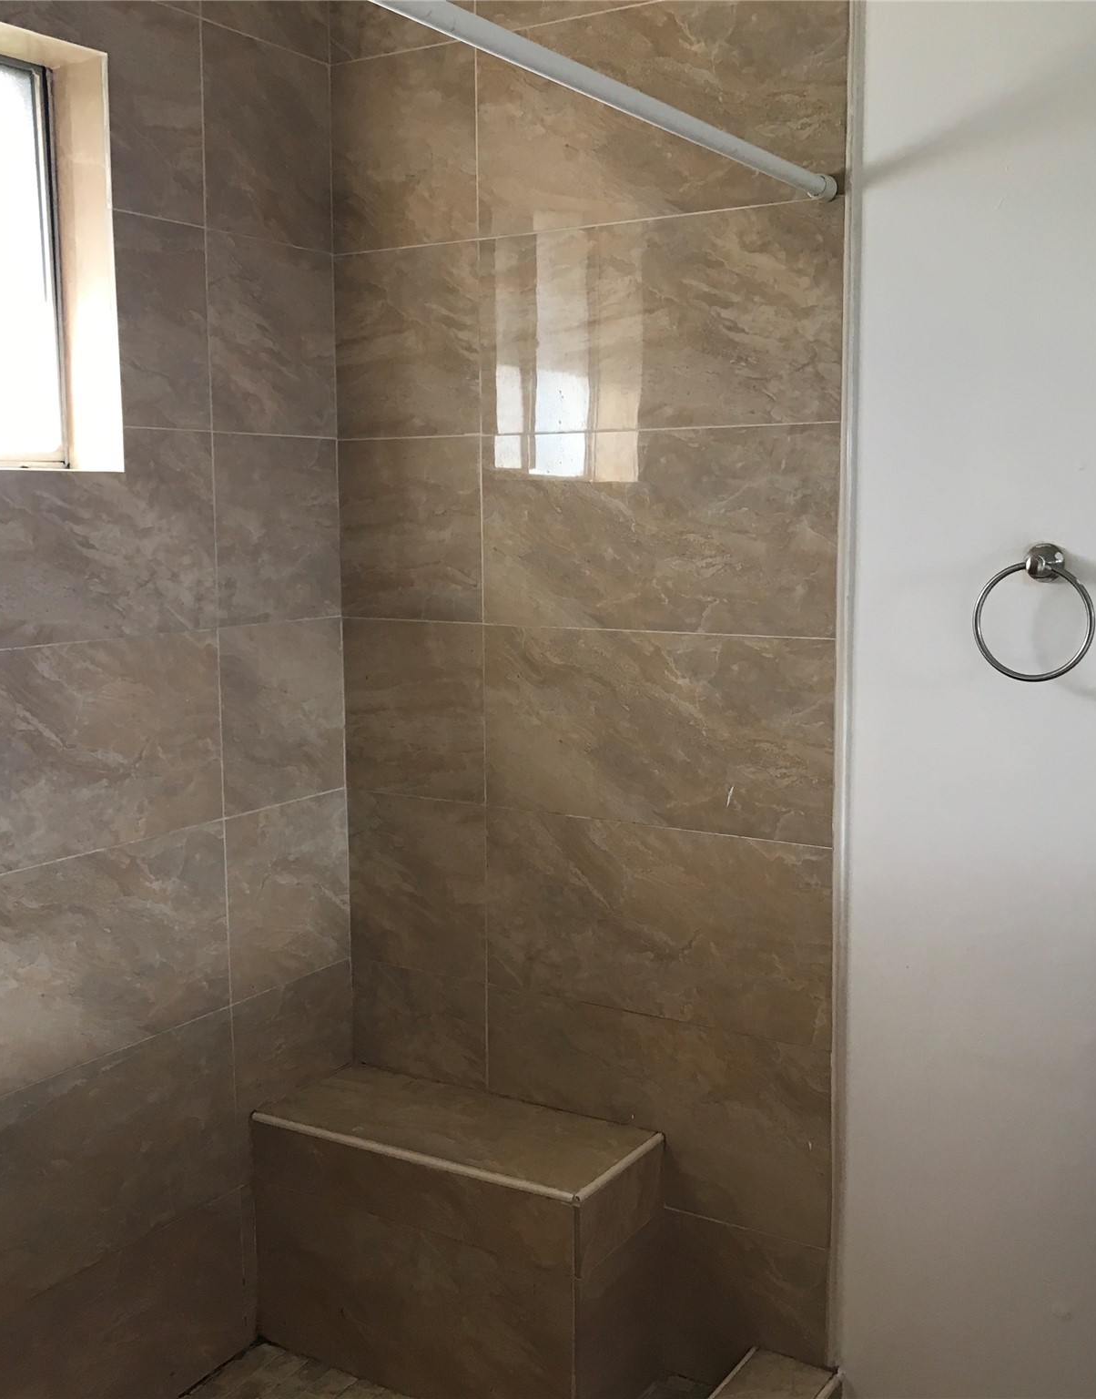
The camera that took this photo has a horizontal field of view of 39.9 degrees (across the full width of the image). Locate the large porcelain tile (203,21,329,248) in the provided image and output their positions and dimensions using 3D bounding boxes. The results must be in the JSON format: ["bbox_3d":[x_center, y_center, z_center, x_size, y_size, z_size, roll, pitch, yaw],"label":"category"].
[{"bbox_3d":[-0.446,-0.884,2.405,0.011,0.303,0.298,4,8,32],"label":"large porcelain tile"}]

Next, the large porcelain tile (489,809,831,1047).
[{"bbox_3d":[0.157,0.345,2.352,0.601,0.301,0.013,4,8,31],"label":"large porcelain tile"}]

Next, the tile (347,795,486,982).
[{"bbox_3d":[-0.226,0.322,2.605,0.294,0.303,0.011,4,8,32],"label":"tile"}]

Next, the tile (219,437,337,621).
[{"bbox_3d":[-0.442,-0.277,2.479,0.011,0.303,0.298,4,8,32],"label":"tile"}]

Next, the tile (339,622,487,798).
[{"bbox_3d":[-0.225,0.017,2.547,0.292,0.301,0.013,4,8,31],"label":"tile"}]

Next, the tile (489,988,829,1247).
[{"bbox_3d":[0.161,0.651,2.405,0.608,0.303,0.011,4,8,32],"label":"tile"}]

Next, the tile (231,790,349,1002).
[{"bbox_3d":[-0.436,0.325,2.534,0.013,0.301,0.296,4,8,31],"label":"tile"}]

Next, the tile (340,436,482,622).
[{"bbox_3d":[-0.227,-0.283,2.510,0.292,0.301,0.013,4,8,31],"label":"tile"}]

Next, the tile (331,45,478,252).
[{"bbox_3d":[-0.230,-0.883,2.434,0.292,0.301,0.013,4,8,31],"label":"tile"}]

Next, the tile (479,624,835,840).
[{"bbox_3d":[0.155,0.045,2.314,0.601,0.301,0.013,4,8,31],"label":"tile"}]

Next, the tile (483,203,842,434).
[{"bbox_3d":[0.154,-0.561,2.256,0.608,0.303,0.011,4,8,32],"label":"tile"}]

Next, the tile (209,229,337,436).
[{"bbox_3d":[-0.440,-0.575,2.421,0.013,0.301,0.296,4,8,31],"label":"tile"}]

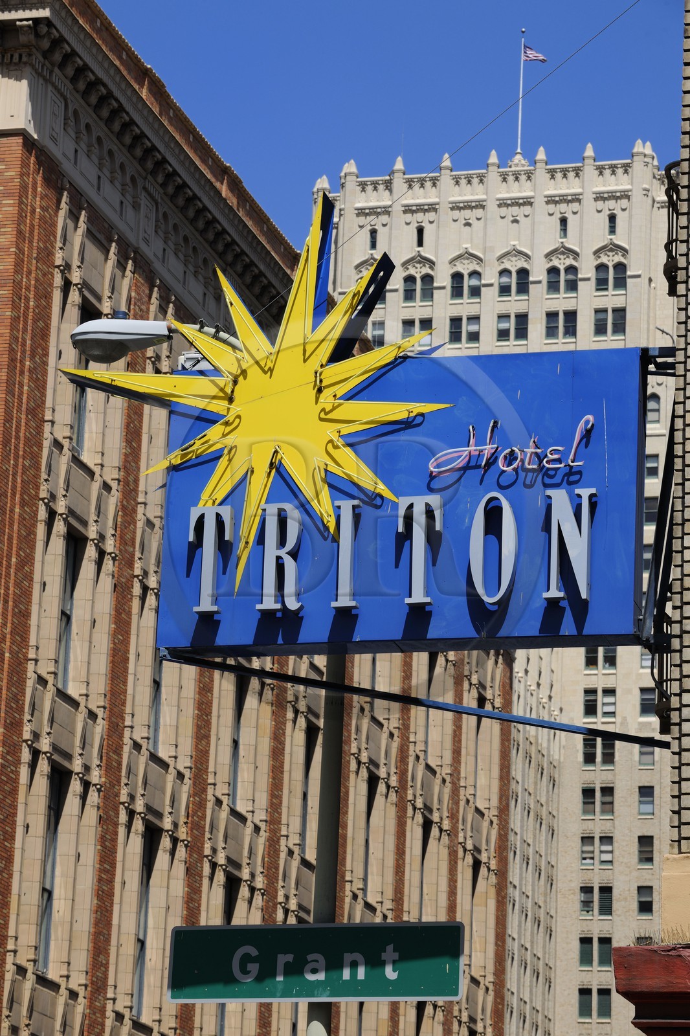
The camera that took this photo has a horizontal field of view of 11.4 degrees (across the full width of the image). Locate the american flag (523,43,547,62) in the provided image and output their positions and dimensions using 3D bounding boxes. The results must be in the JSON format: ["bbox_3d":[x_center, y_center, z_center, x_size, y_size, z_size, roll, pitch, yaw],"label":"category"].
[{"bbox_3d":[16.257,-39.767,295.230,2.150,1.650,0.400,6,-17,-12],"label":"american flag"}]

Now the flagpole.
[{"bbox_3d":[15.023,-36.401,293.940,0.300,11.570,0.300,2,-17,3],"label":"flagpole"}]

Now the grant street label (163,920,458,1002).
[{"bbox_3d":[-0.179,2.609,20.242,1.829,0.457,0.030,-3,-18,19],"label":"grant street label"}]

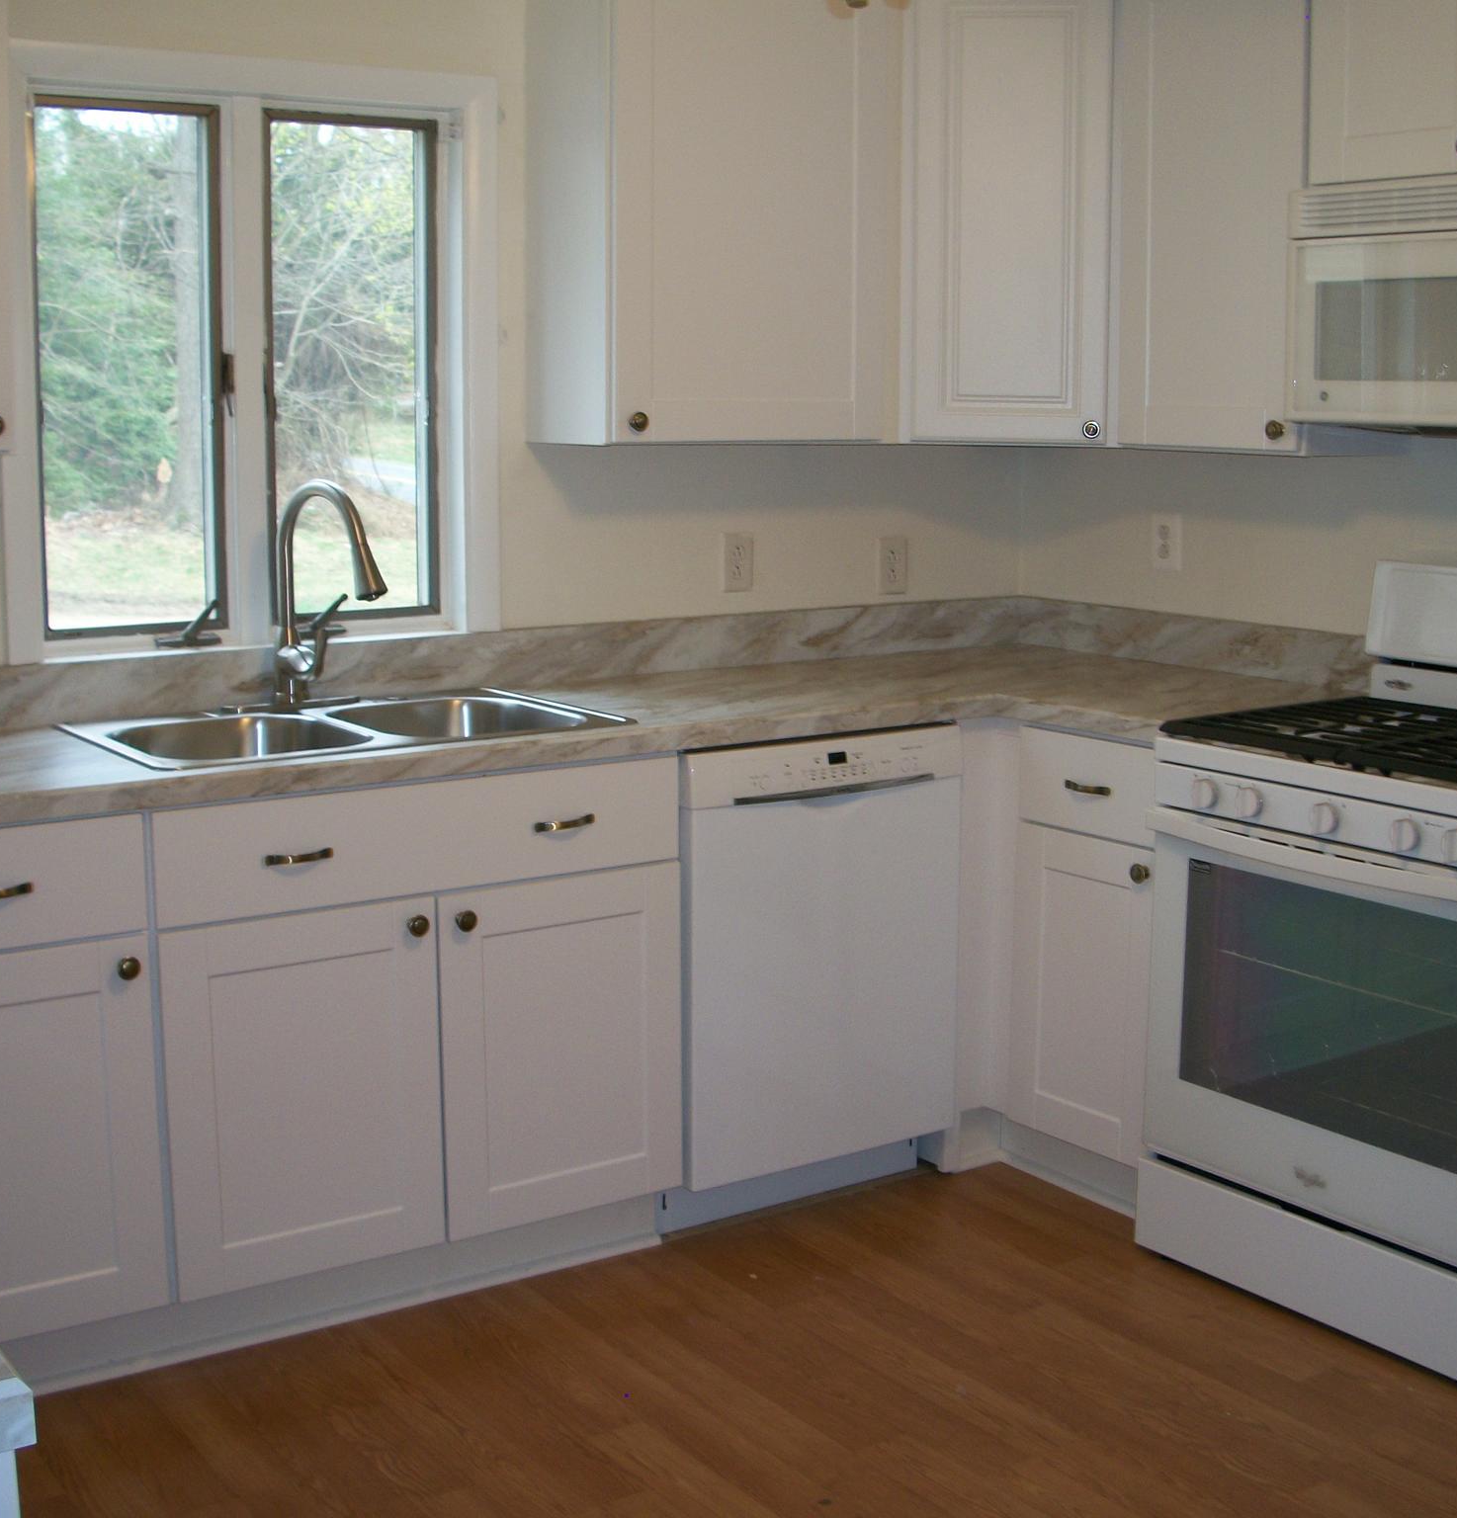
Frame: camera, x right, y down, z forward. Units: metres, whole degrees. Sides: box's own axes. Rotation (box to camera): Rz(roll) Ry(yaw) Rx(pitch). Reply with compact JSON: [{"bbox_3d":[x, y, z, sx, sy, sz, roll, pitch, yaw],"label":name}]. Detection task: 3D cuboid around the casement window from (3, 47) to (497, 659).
[{"bbox_3d":[-0.835,-0.700,3.561,0.949,1.034,0.110,-6,11,-34],"label":"casement window"}]

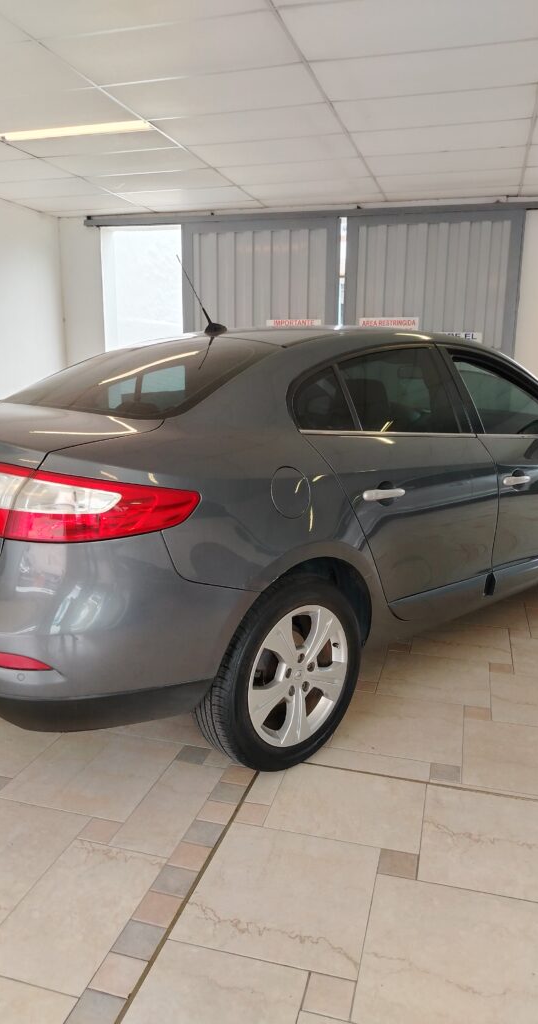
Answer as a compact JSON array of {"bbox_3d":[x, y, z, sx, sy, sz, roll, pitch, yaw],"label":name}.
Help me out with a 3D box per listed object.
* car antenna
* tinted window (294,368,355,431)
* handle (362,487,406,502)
[{"bbox_3d":[-0.269,-0.874,2.884,0.250,0.295,0.060,-11,16,-42],"label":"car antenna"},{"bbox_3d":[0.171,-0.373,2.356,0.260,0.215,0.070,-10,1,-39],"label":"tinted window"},{"bbox_3d":[0.402,-0.060,2.455,0.230,0.038,0.048,-8,14,-43],"label":"handle"}]

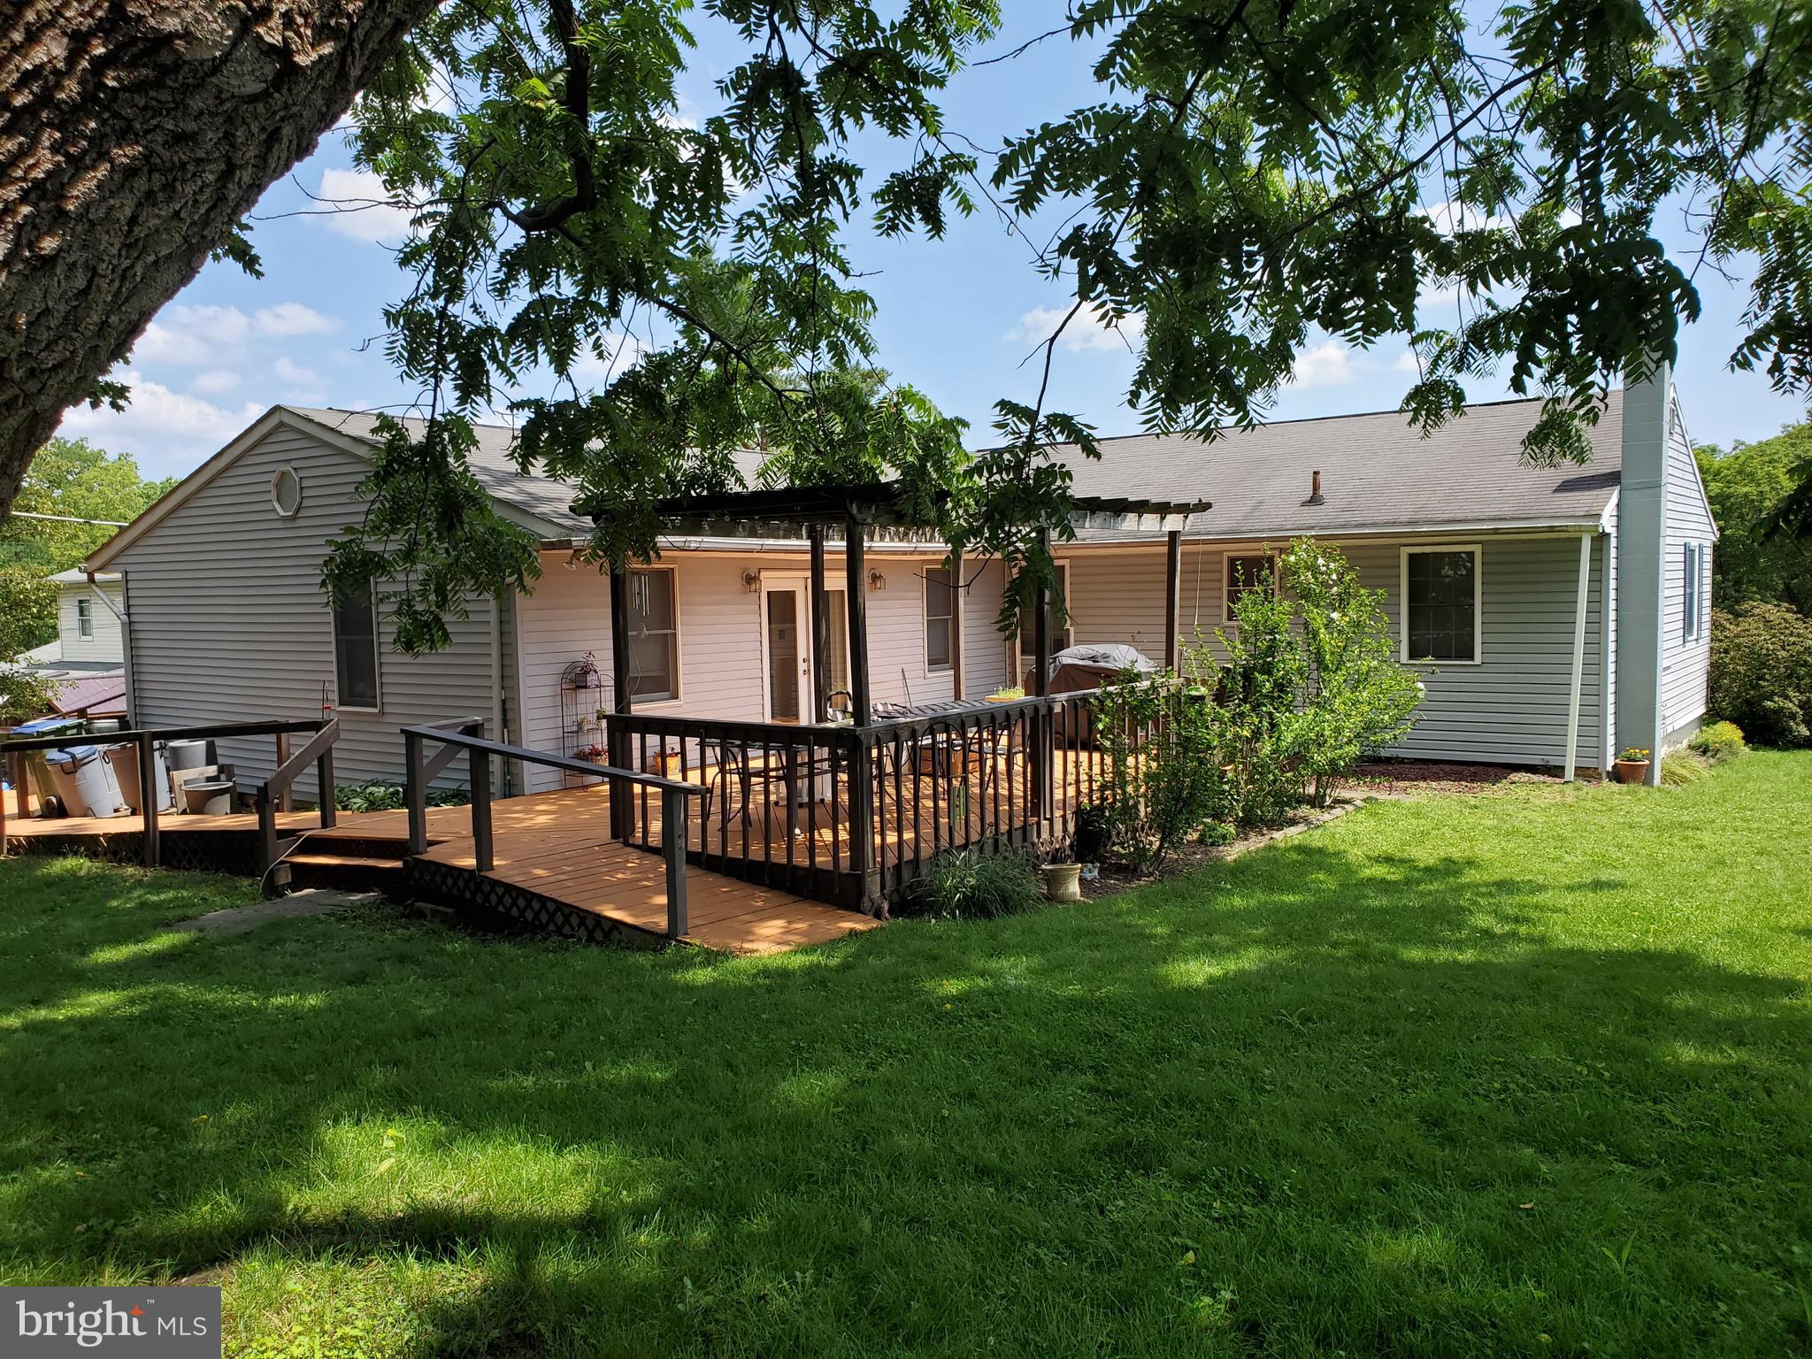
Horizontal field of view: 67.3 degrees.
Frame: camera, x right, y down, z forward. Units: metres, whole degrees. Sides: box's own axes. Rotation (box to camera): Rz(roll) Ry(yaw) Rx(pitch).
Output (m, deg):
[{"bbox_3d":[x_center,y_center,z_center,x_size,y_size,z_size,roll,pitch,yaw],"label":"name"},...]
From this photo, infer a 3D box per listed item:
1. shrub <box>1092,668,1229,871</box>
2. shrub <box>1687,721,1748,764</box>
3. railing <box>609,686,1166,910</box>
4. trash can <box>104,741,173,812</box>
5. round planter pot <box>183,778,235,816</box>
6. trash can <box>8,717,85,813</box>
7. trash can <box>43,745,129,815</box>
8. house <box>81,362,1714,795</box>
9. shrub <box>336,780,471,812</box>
[{"bbox_3d":[2.016,0.659,10.710,0.850,1.470,0.900,2,5,37],"label":"shrub"},{"bbox_3d":[10.500,0.816,17.632,0.650,0.520,0.750,2,5,37],"label":"shrub"},{"bbox_3d":[0.070,0.695,11.302,2.500,1.170,4.600,2,5,37],"label":"railing"},{"bbox_3d":[-9.250,1.190,16.400,0.580,0.800,0.640,2,5,37],"label":"trash can"},{"bbox_3d":[-7.689,1.344,15.015,0.570,0.380,0.570,-1,4,0],"label":"round planter pot"},{"bbox_3d":[-10.500,1.040,16.600,0.620,1.040,0.700,2,5,37],"label":"trash can"},{"bbox_3d":[-9.800,1.210,16.300,0.580,0.800,0.640,2,5,37],"label":"trash can"},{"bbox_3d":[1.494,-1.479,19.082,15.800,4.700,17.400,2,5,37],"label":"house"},{"bbox_3d":[-4.672,1.142,12.654,1.500,0.450,0.650,2,5,37],"label":"shrub"}]

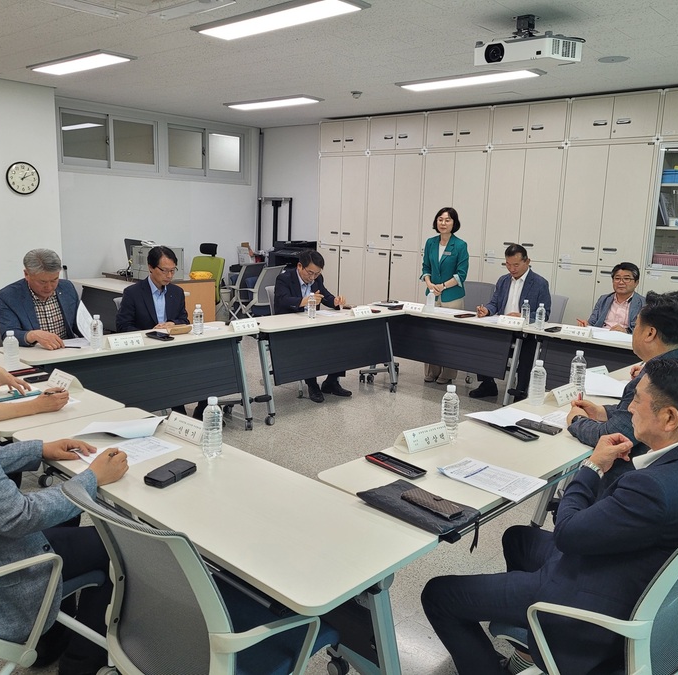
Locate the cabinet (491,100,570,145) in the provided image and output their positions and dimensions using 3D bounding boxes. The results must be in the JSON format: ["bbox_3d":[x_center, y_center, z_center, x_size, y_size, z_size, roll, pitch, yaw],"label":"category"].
[{"bbox_3d":[1.962,-2.078,6.686,0.800,0.400,0.400,11,14,41],"label":"cabinet"}]

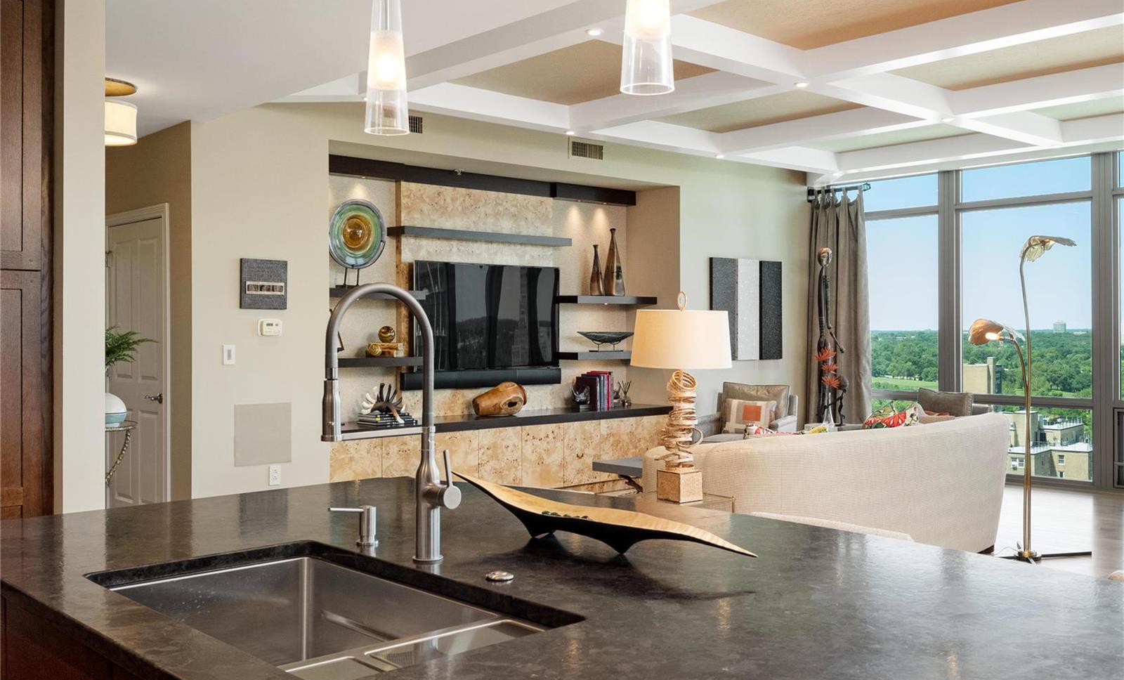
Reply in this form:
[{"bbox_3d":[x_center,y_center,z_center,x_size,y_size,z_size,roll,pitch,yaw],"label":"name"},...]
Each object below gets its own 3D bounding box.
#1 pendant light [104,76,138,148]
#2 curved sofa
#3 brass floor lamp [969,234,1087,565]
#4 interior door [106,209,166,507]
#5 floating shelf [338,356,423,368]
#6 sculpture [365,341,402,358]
[{"bbox_3d":[-2.455,-1.169,5.760,0.530,0.270,0.530,0,1,0],"label":"pendant light"},{"bbox_3d":[1.480,0.863,6.100,2.500,0.830,1.100,-1,1,-42],"label":"curved sofa"},{"bbox_3d":[2.678,0.329,6.492,0.660,1.860,0.420,0,1,21],"label":"brass floor lamp"},{"bbox_3d":[-2.768,0.258,7.303,0.045,2.035,0.915,0,0,-42],"label":"interior door"},{"bbox_3d":[-1.473,0.159,8.046,0.950,0.064,0.368,0,1,-42],"label":"floating shelf"},{"bbox_3d":[-1.261,0.071,8.005,0.225,0.120,0.140,0,0,-42],"label":"sculpture"}]

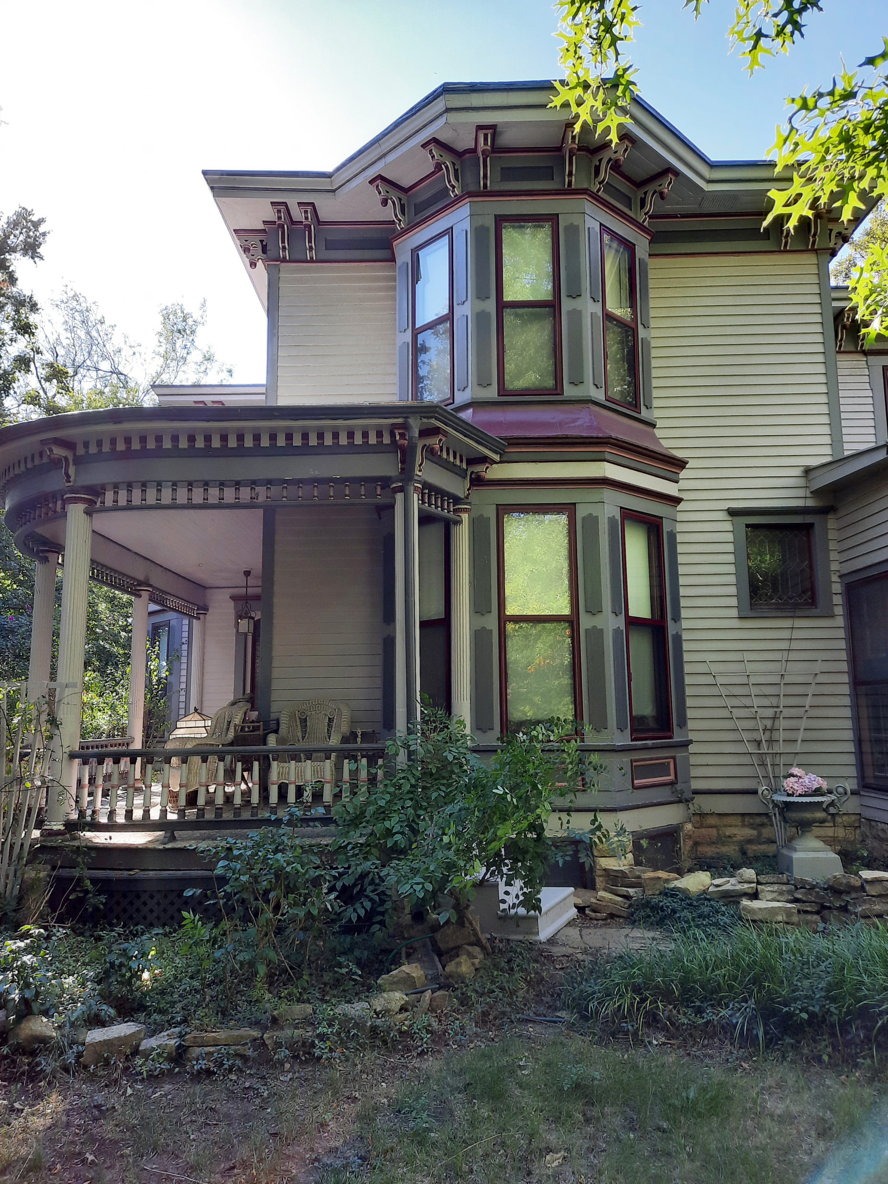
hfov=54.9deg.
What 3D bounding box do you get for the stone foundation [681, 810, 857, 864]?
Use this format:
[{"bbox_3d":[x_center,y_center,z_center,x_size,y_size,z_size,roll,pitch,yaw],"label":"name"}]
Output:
[{"bbox_3d":[3.275,2.456,8.540,1.725,0.493,0.300,-1,-8,2],"label":"stone foundation"}]

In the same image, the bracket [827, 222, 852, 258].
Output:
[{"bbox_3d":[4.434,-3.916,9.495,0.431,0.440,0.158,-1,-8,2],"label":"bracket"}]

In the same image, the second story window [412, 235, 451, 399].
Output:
[{"bbox_3d":[-0.116,-2.855,9.127,0.100,1.940,0.635,7,-12,-42],"label":"second story window"}]

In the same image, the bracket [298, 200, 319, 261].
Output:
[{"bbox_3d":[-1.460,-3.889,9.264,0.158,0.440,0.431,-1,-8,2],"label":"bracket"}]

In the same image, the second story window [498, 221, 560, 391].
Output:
[{"bbox_3d":[0.838,-2.850,8.472,0.615,1.875,0.100,-1,-8,2],"label":"second story window"}]

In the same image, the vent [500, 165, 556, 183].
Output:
[{"bbox_3d":[0.850,-4.243,8.674,0.545,0.160,0.040,-1,-8,2],"label":"vent"}]

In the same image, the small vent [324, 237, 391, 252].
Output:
[{"bbox_3d":[-0.985,-4.035,9.920,0.790,0.150,0.040,-1,-8,2],"label":"small vent"}]

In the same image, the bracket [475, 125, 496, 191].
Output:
[{"bbox_3d":[0.419,-4.302,8.492,0.200,0.425,0.410,-1,-8,2],"label":"bracket"}]

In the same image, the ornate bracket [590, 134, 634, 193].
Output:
[{"bbox_3d":[1.706,-4.237,8.541,0.170,0.450,0.400,8,-12,-43],"label":"ornate bracket"}]

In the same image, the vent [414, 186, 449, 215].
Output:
[{"bbox_3d":[-0.129,-4.072,8.902,0.040,0.160,0.540,8,-12,-43],"label":"vent"}]

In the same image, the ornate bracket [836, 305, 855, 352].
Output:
[{"bbox_3d":[5.745,-3.737,12.245,0.190,0.435,0.410,-1,-8,2],"label":"ornate bracket"}]

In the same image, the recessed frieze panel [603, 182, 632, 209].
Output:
[{"bbox_3d":[1.743,-4.021,8.645,0.563,0.154,0.040,7,-11,-43],"label":"recessed frieze panel"}]

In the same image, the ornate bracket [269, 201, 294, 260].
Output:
[{"bbox_3d":[-1.813,-4.038,9.575,0.170,0.455,0.385,-1,-9,1],"label":"ornate bracket"}]

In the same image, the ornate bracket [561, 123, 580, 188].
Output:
[{"bbox_3d":[1.277,-4.312,8.460,0.185,0.430,0.410,-1,-8,2],"label":"ornate bracket"}]

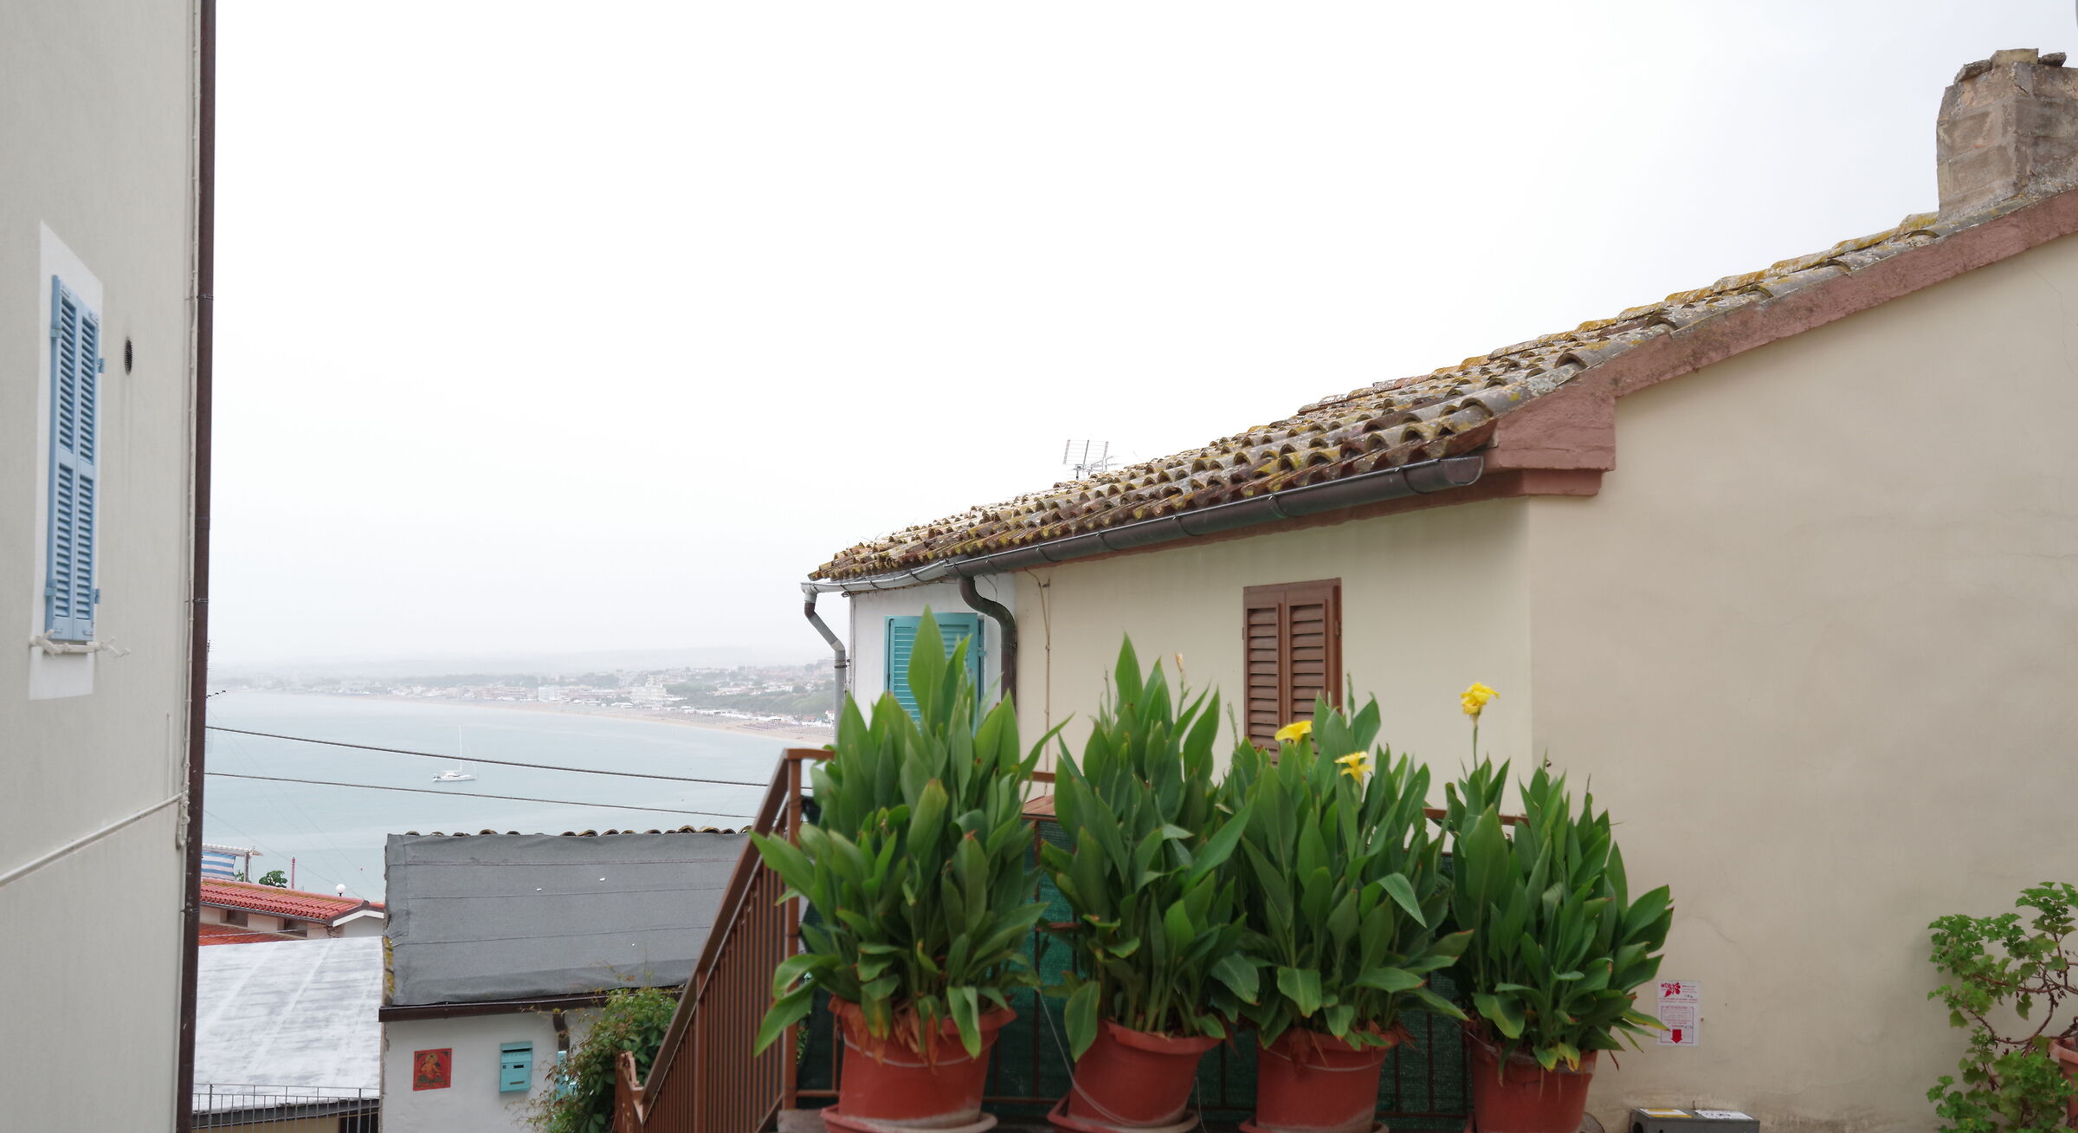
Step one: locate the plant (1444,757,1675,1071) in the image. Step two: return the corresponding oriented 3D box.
[{"bbox_3d":[1.598,1.059,5.320,0.694,0.945,0.640,1,-3,-17],"label":"plant"}]

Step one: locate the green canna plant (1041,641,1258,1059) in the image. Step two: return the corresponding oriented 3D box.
[{"bbox_3d":[0.312,0.792,4.900,0.599,1.165,0.600,0,-3,0],"label":"green canna plant"}]

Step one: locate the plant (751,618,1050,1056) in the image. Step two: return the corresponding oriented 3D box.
[{"bbox_3d":[-0.366,0.712,4.681,0.808,1.190,0.750,1,-3,-17],"label":"plant"}]

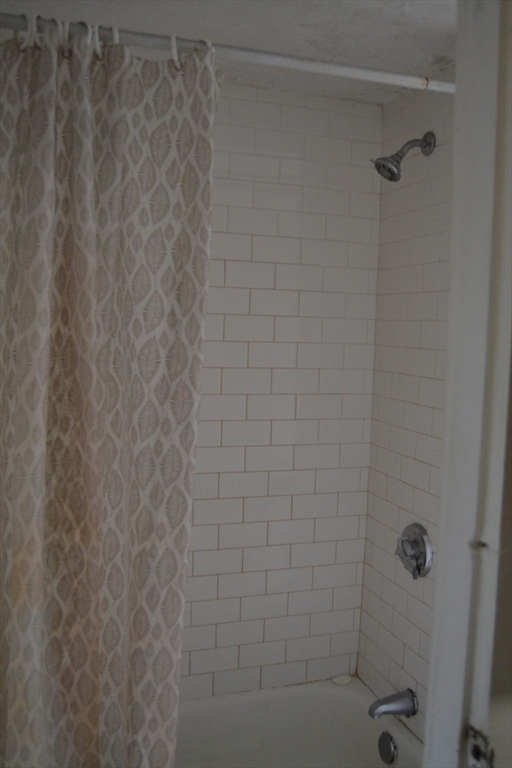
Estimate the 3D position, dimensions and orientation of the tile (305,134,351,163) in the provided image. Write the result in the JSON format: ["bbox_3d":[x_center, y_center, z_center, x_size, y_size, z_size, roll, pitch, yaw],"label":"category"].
[{"bbox_3d":[0.216,-0.702,2.117,0.152,0.076,0.009,0,5,-18],"label":"tile"}]

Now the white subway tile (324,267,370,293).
[{"bbox_3d":[0.277,-0.318,2.158,0.153,0.076,0.009,0,5,-18],"label":"white subway tile"}]

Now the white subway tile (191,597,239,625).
[{"bbox_3d":[-0.121,0.681,2.110,0.152,0.075,0.009,0,5,-19],"label":"white subway tile"}]

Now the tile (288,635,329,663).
[{"bbox_3d":[0.165,0.835,2.231,0.153,0.076,0.009,0,5,-18],"label":"tile"}]

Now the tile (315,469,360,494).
[{"bbox_3d":[0.255,0.300,2.202,0.153,0.076,0.009,0,5,-19],"label":"tile"}]

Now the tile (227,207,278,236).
[{"bbox_3d":[-0.013,-0.473,2.048,0.152,0.075,0.010,0,5,-18],"label":"tile"}]

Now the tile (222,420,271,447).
[{"bbox_3d":[-0.031,0.145,2.088,0.152,0.075,0.009,0,5,-19],"label":"tile"}]

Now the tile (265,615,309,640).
[{"bbox_3d":[0.098,0.765,2.205,0.152,0.076,0.008,0,5,-18],"label":"tile"}]

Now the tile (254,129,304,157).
[{"bbox_3d":[0.067,-0.699,2.053,0.152,0.075,0.010,0,5,-18],"label":"tile"}]

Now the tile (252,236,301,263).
[{"bbox_3d":[0.062,-0.396,2.088,0.154,0.076,0.008,0,5,-19],"label":"tile"}]

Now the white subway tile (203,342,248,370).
[{"bbox_3d":[-0.097,-0.086,2.073,0.152,0.076,0.009,0,5,-18],"label":"white subway tile"}]

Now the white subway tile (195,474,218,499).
[{"bbox_3d":[-0.182,0.301,2.068,0.152,0.076,0.008,0,5,-18],"label":"white subway tile"}]

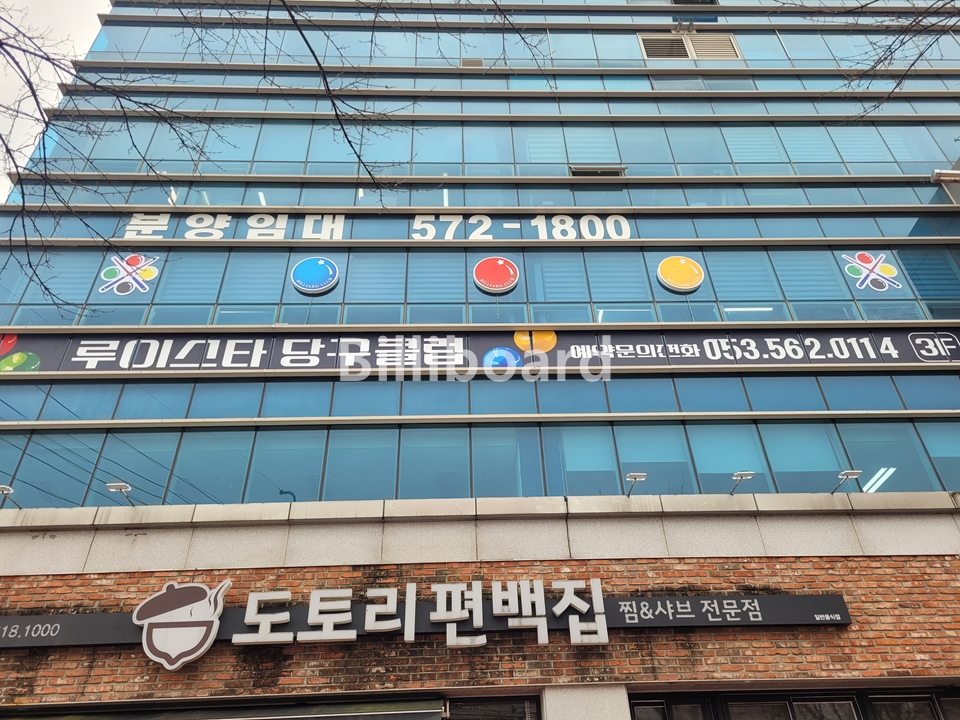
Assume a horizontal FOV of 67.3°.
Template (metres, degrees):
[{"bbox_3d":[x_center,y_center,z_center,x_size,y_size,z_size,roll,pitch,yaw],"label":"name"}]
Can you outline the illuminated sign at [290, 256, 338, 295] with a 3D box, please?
[{"bbox_3d":[-2.741,-1.430,11.994,0.774,0.800,0.110,0,-38,-2],"label":"illuminated sign"}]

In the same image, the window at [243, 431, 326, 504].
[{"bbox_3d":[-2.553,1.373,9.590,0.986,1.199,0.100,-1,-38,-2],"label":"window"}]

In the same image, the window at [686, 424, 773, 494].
[{"bbox_3d":[3.411,1.321,9.849,1.035,1.199,0.100,-1,-38,-2],"label":"window"}]

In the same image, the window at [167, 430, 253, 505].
[{"bbox_3d":[-3.656,1.450,9.879,1.007,1.153,0.080,0,-38,-2],"label":"window"}]

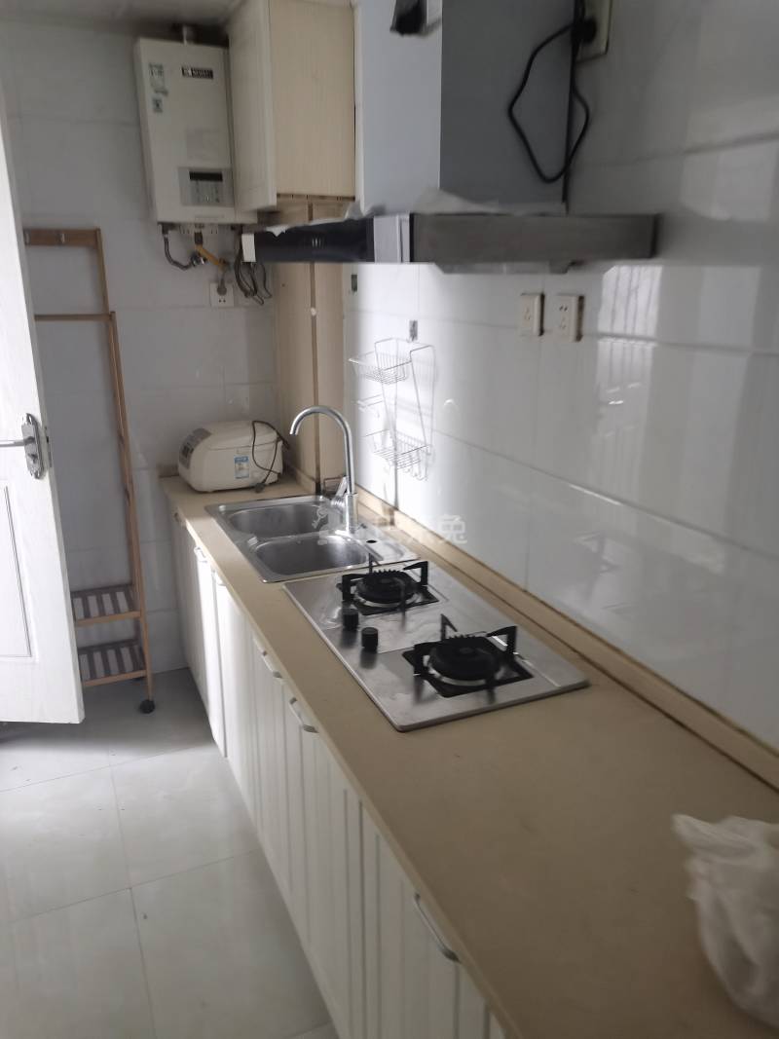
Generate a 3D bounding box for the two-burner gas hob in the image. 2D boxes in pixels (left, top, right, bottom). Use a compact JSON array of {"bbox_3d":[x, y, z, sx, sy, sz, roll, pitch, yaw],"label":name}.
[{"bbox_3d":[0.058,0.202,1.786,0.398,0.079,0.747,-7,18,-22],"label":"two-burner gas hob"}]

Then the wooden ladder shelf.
[{"bbox_3d":[-1.218,-0.110,2.841,0.599,1.742,0.319,-7,18,-22],"label":"wooden ladder shelf"}]

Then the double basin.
[{"bbox_3d":[-0.275,0.121,2.567,0.448,0.200,0.770,-8,19,-22],"label":"double basin"}]

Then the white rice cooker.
[{"bbox_3d":[-0.591,-0.251,3.038,0.381,0.227,0.278,-7,18,-22],"label":"white rice cooker"}]

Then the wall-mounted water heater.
[{"bbox_3d":[-0.666,-1.319,2.815,0.349,0.548,0.165,-7,18,-22],"label":"wall-mounted water heater"}]

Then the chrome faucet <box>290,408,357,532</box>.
[{"bbox_3d":[-0.193,-0.149,2.448,0.210,0.403,0.060,-8,19,-22],"label":"chrome faucet"}]

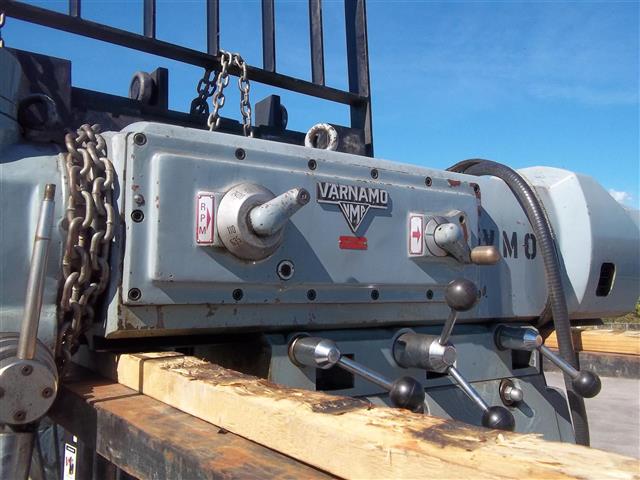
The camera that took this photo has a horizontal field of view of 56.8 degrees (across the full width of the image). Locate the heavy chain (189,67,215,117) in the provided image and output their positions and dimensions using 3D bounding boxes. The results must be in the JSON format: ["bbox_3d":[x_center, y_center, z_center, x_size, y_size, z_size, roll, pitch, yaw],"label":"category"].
[{"bbox_3d":[-0.381,-0.480,1.920,0.072,0.138,0.050,4,-6,-34],"label":"heavy chain"}]

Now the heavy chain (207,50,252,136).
[{"bbox_3d":[-0.281,-0.455,1.850,0.121,0.235,0.060,4,-6,-34],"label":"heavy chain"}]

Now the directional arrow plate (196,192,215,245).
[{"bbox_3d":[-0.149,-0.028,0.768,0.025,0.067,0.003,4,-6,-34],"label":"directional arrow plate"}]

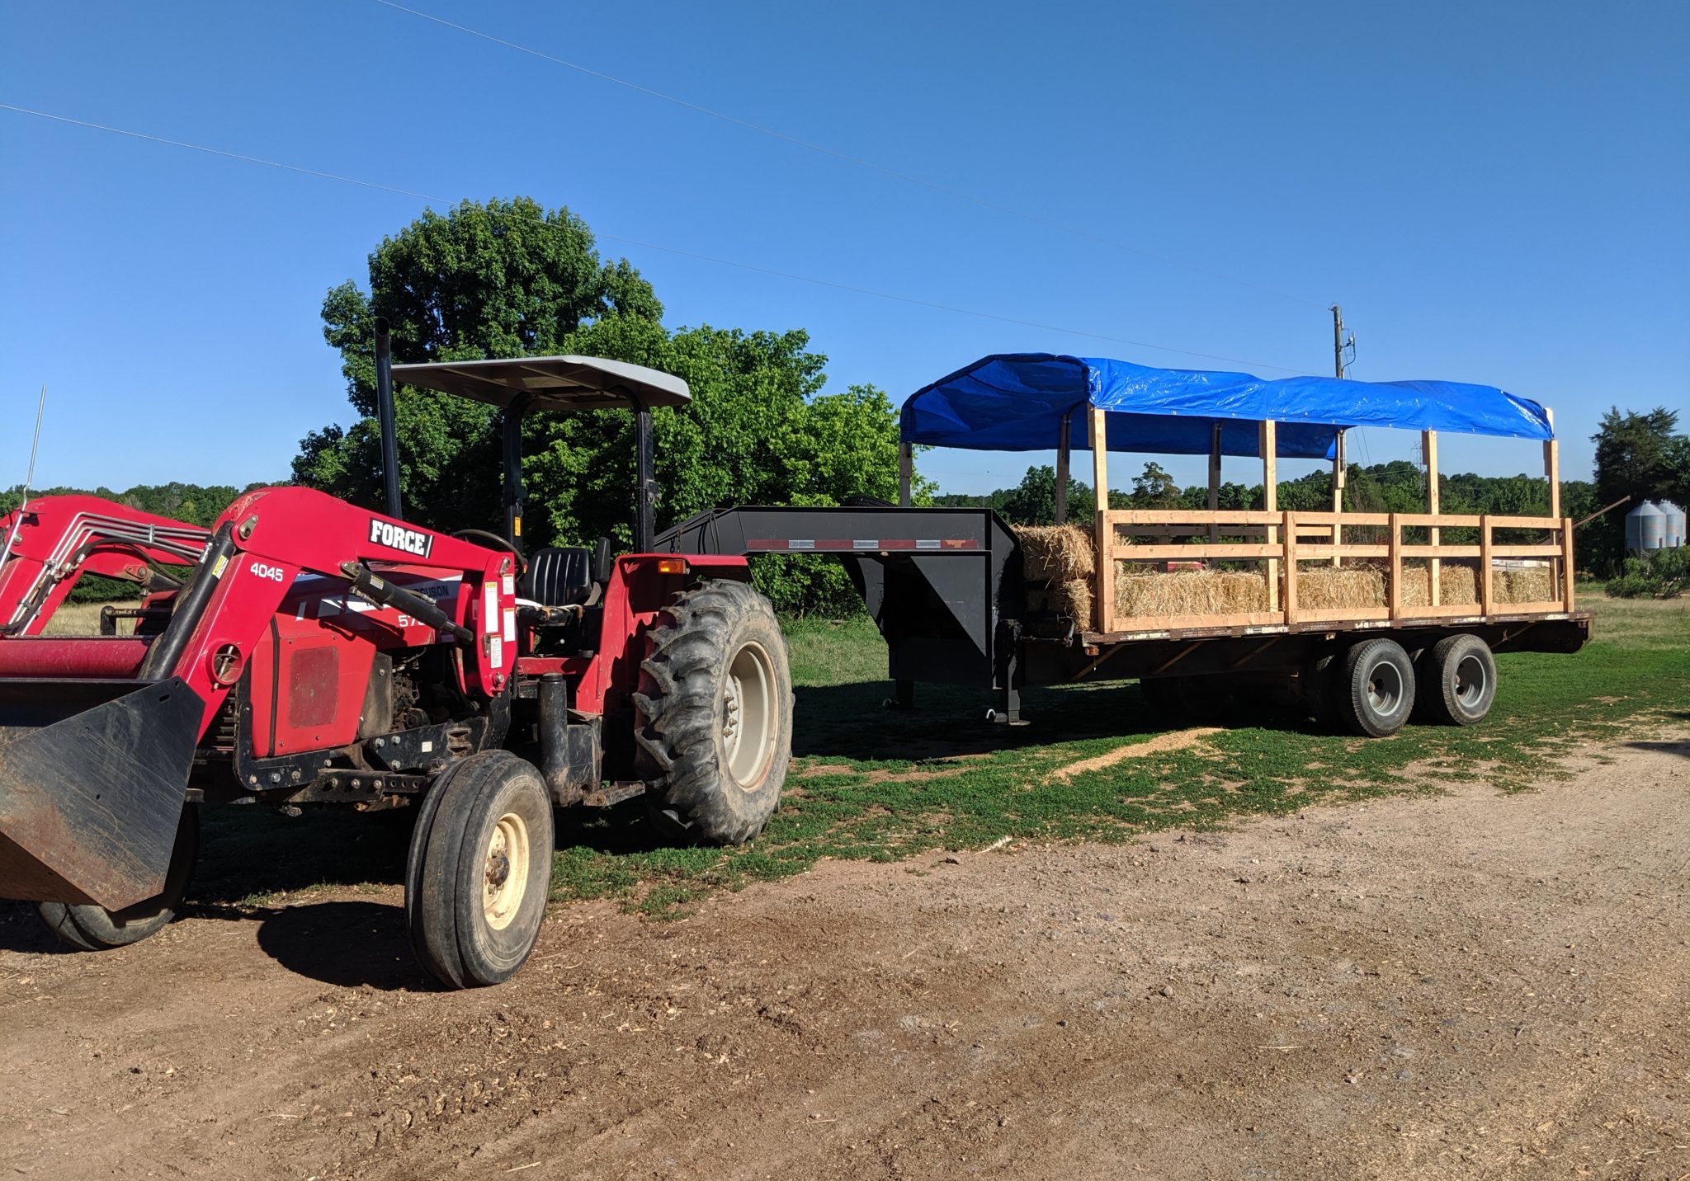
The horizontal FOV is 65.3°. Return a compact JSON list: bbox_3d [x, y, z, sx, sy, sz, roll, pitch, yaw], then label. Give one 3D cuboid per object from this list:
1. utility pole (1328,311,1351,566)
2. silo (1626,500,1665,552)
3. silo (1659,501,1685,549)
[{"bbox_3d":[15.568,-3.936,40.990,0.700,9.870,0.400,-2,0,6],"label":"utility pole"},{"bbox_3d":[60.913,-3.733,99.994,2.650,6.200,2.650,-2,0,34],"label":"silo"},{"bbox_3d":[63.973,-3.934,102.494,2.650,6.200,2.650,-2,0,34],"label":"silo"}]

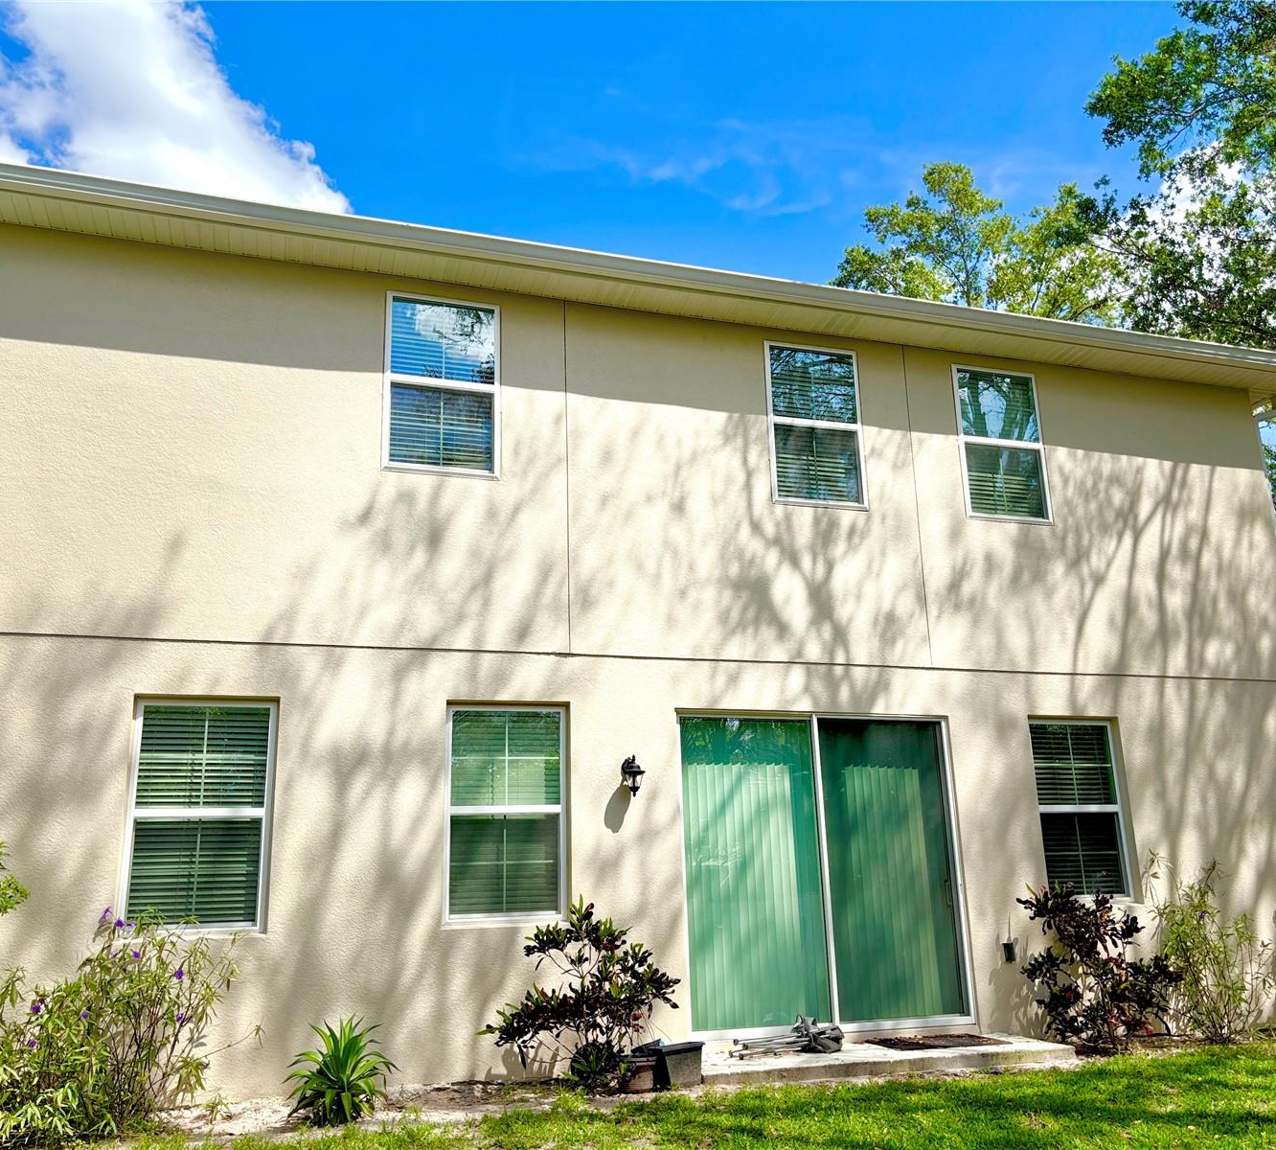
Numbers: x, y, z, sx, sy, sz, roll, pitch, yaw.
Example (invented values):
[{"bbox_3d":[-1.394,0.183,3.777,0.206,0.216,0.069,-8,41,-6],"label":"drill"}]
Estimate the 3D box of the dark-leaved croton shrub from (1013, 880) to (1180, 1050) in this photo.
[{"bbox_3d":[3.650,3.114,9.133,1.270,1.267,1.000,3,-16,-18],"label":"dark-leaved croton shrub"}]

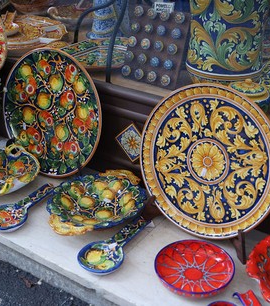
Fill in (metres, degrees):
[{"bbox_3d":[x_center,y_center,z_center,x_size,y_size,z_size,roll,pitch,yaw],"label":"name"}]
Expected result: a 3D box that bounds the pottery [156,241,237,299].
[{"bbox_3d":[0.151,0.302,1.306,0.203,0.044,0.203,-1,29,1],"label":"pottery"}]

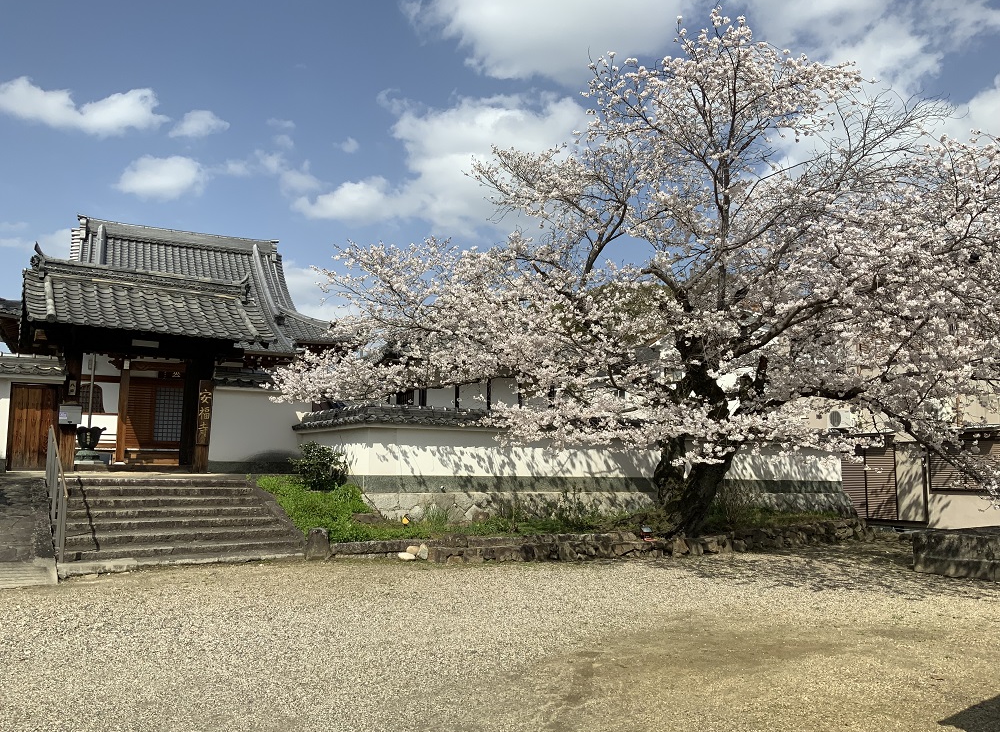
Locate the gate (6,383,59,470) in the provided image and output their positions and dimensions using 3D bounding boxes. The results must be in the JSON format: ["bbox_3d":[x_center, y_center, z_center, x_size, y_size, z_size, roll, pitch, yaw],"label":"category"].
[{"bbox_3d":[-8.812,1.152,15.823,0.798,1.632,0.120,4,-8,-28],"label":"gate"}]

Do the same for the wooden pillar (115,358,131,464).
[{"bbox_3d":[-8.967,1.077,19.900,0.220,2.466,0.220,4,-8,-28],"label":"wooden pillar"}]

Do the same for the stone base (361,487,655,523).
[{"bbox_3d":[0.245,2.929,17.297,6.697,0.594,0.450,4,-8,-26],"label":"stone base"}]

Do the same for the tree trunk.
[{"bbox_3d":[3.626,2.277,15.700,1.350,1.850,1.050,2,-7,-10],"label":"tree trunk"}]

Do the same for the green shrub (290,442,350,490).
[{"bbox_3d":[-3.385,1.876,15.800,1.000,0.900,0.920,4,-8,-28],"label":"green shrub"}]

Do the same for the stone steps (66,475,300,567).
[{"bbox_3d":[-5.484,2.518,14.041,3.464,1.160,3.200,5,-8,-30],"label":"stone steps"}]

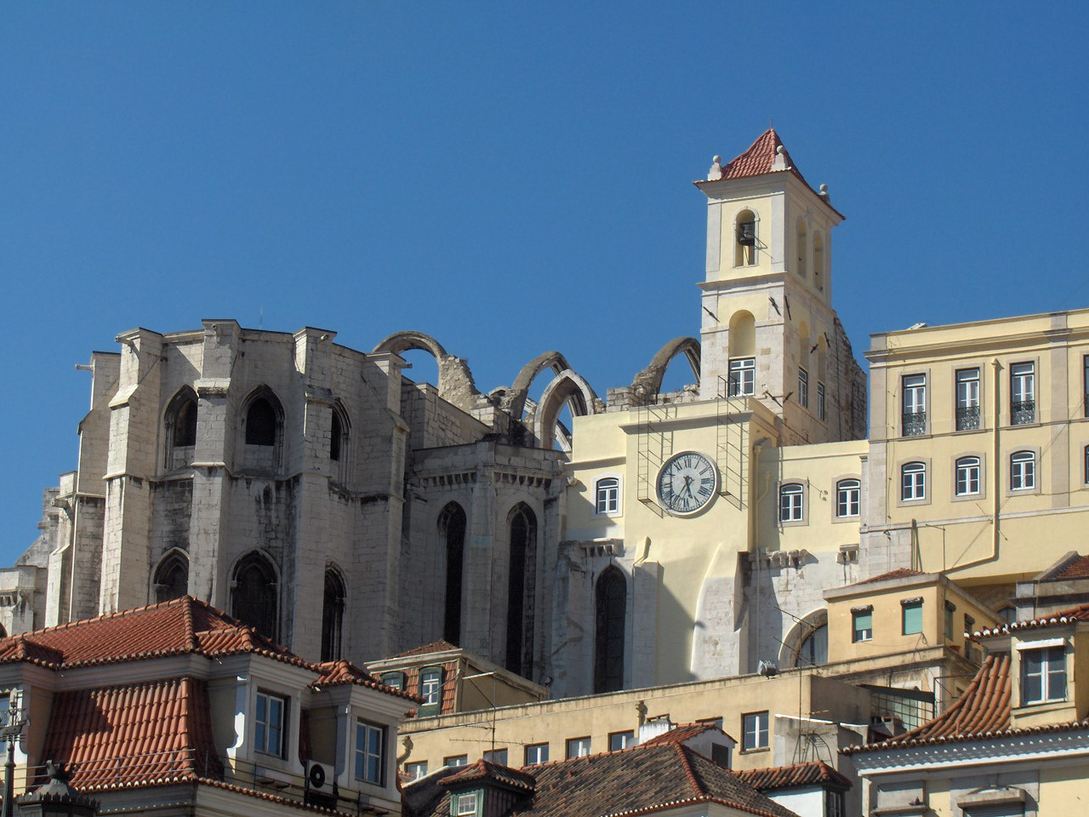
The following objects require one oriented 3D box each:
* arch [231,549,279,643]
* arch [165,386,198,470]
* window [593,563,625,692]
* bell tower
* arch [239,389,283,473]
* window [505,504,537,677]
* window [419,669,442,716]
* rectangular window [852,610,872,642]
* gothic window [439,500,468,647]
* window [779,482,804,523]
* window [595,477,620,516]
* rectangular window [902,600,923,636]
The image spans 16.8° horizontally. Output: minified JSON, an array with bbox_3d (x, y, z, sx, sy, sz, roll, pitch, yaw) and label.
[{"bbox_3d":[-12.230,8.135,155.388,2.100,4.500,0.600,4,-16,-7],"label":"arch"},{"bbox_3d":[-15.436,0.857,157.693,1.950,3.700,0.600,-6,-17,26],"label":"arch"},{"bbox_3d":[3.082,10.339,169.171,1.600,6.300,0.600,-6,-19,25],"label":"window"},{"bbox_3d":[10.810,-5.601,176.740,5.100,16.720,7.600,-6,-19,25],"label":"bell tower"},{"bbox_3d":[-12.061,0.891,157.400,1.850,3.750,0.600,4,-16,-7],"label":"arch"},{"bbox_3d":[-1.215,8.377,170.334,1.600,8.200,0.600,8,-18,-19],"label":"window"},{"bbox_3d":[-4.326,10.775,140.194,1.150,1.750,0.300,-11,-20,39],"label":"window"},{"bbox_3d":[12.510,8.569,145.101,0.950,1.180,0.250,-11,-20,39],"label":"rectangular window"},{"bbox_3d":[-4.250,8.348,170.610,1.500,8.200,0.600,-6,-19,25],"label":"gothic window"},{"bbox_3d":[11.229,4.320,166.655,1.120,1.850,0.250,-6,-19,25],"label":"window"},{"bbox_3d":[2.803,3.947,164.982,1.200,1.680,0.300,-6,-17,26],"label":"window"},{"bbox_3d":[15.508,8.791,154.574,1.050,1.550,0.250,-11,-21,37],"label":"rectangular window"}]

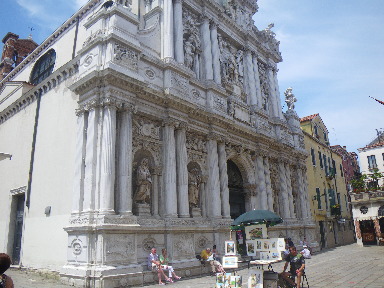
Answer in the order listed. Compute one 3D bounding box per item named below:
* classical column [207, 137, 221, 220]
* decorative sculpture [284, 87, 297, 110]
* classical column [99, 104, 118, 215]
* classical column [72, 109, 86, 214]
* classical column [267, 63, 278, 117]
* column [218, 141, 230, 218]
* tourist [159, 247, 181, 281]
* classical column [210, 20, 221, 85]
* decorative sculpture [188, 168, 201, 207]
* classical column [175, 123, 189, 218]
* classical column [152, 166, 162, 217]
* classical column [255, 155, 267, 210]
[{"bbox_3d":[1.294,1.749,17.688,0.593,4.898,0.593,-2,-16,0],"label":"classical column"},{"bbox_3d":[8.363,-3.904,26.558,0.706,2.150,0.773,-16,-21,39],"label":"decorative sculpture"},{"bbox_3d":[-3.006,0.453,11.250,0.487,4.116,0.487,-16,-21,39],"label":"classical column"},{"bbox_3d":[-4.848,0.633,13.329,0.593,4.836,0.593,-15,-21,39],"label":"classical column"},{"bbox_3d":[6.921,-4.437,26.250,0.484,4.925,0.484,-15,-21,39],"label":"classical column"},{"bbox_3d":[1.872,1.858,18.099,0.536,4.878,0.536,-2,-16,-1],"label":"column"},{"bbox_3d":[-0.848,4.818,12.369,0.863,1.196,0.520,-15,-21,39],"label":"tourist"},{"bbox_3d":[1.601,-6.153,20.727,0.478,4.888,0.478,-15,-21,39],"label":"classical column"},{"bbox_3d":[0.202,2.337,16.673,0.582,1.934,0.686,-15,-21,39],"label":"decorative sculpture"},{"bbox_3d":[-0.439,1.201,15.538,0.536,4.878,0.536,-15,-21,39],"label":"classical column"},{"bbox_3d":[-1.682,2.212,14.367,0.340,2.297,0.340,-15,-21,39],"label":"classical column"},{"bbox_3d":[4.447,2.584,19.434,0.487,4.116,0.487,-16,-21,39],"label":"classical column"}]

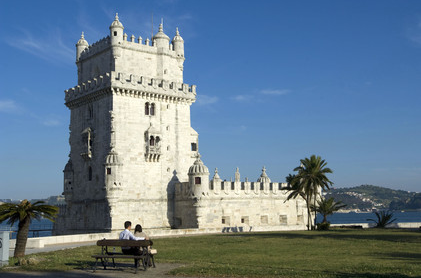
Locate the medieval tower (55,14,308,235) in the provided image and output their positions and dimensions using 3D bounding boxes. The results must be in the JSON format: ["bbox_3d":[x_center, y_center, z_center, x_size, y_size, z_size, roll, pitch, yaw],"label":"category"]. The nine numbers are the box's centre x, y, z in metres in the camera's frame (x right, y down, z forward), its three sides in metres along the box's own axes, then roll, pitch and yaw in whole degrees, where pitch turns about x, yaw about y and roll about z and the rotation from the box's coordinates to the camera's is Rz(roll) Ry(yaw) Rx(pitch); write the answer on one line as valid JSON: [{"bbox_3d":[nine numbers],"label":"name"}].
[{"bbox_3d":[-2.088,-0.001,85.759,37.080,29.660,21.840,5,-9,-38],"label":"medieval tower"}]

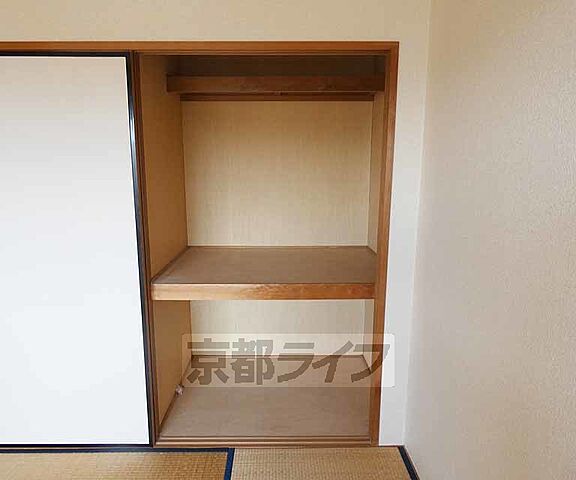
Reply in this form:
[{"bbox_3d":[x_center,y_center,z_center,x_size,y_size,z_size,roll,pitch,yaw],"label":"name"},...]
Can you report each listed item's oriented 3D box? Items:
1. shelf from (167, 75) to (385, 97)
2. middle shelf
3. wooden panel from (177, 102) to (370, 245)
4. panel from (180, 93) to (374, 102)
[{"bbox_3d":[-0.064,-0.887,1.988,1.228,0.085,0.050,0,11,0],"label":"shelf"},{"bbox_3d":[-0.046,0.163,1.993,1.178,0.076,0.814,0,11,0],"label":"middle shelf"},{"bbox_3d":[-0.065,-0.419,2.312,1.228,0.951,0.035,0,11,0],"label":"wooden panel"},{"bbox_3d":[-0.066,-0.902,2.194,1.228,0.043,0.030,0,11,0],"label":"panel"}]

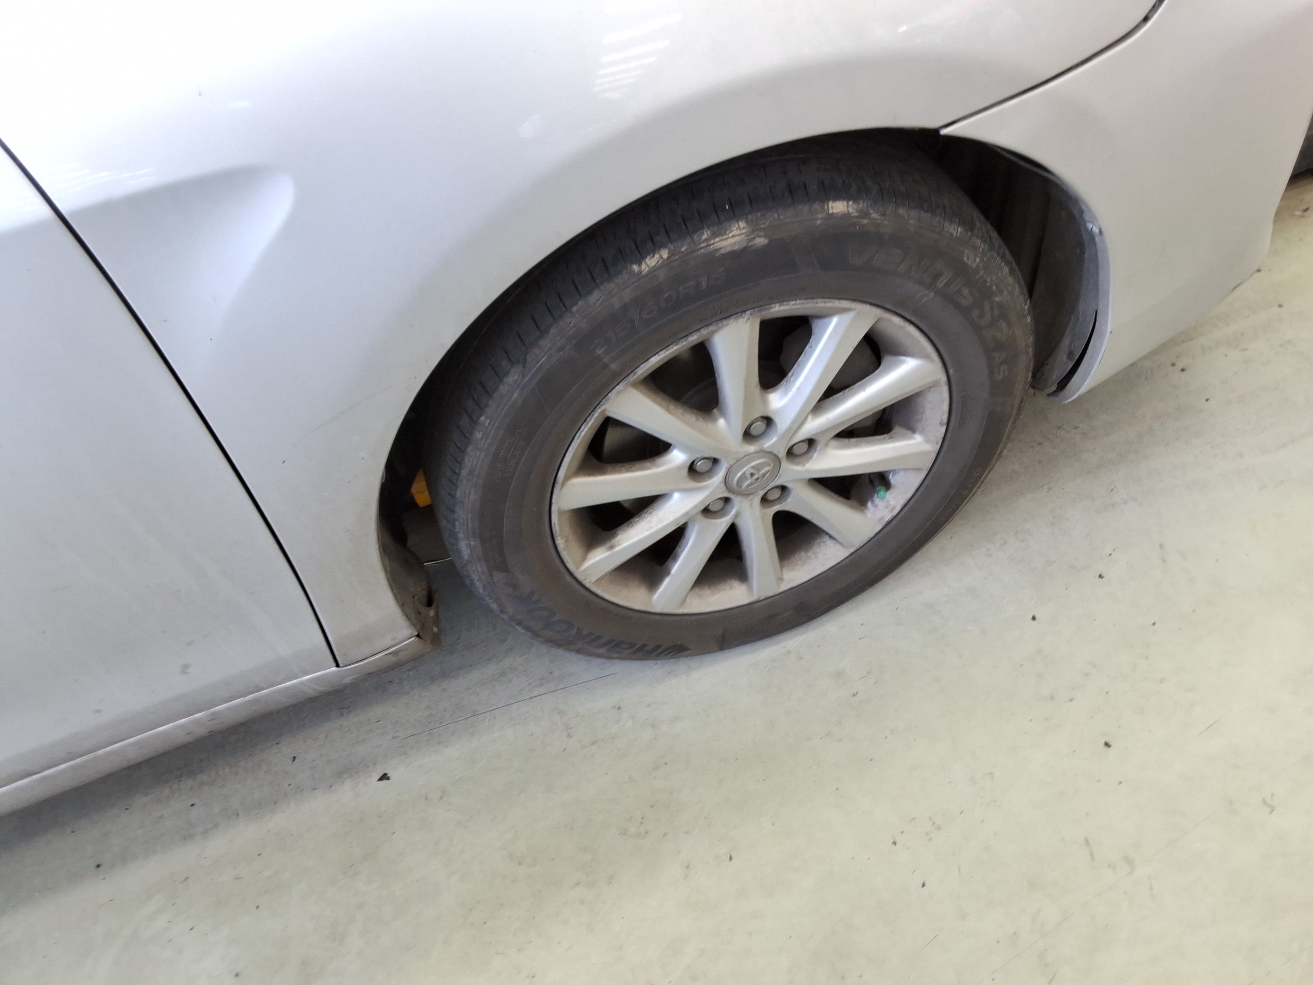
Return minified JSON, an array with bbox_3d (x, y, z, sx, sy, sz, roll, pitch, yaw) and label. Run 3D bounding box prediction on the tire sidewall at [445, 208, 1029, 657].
[{"bbox_3d":[0.098,-0.031,1.121,0.650,0.645,0.070,-20,49,-4],"label":"tire sidewall"}]

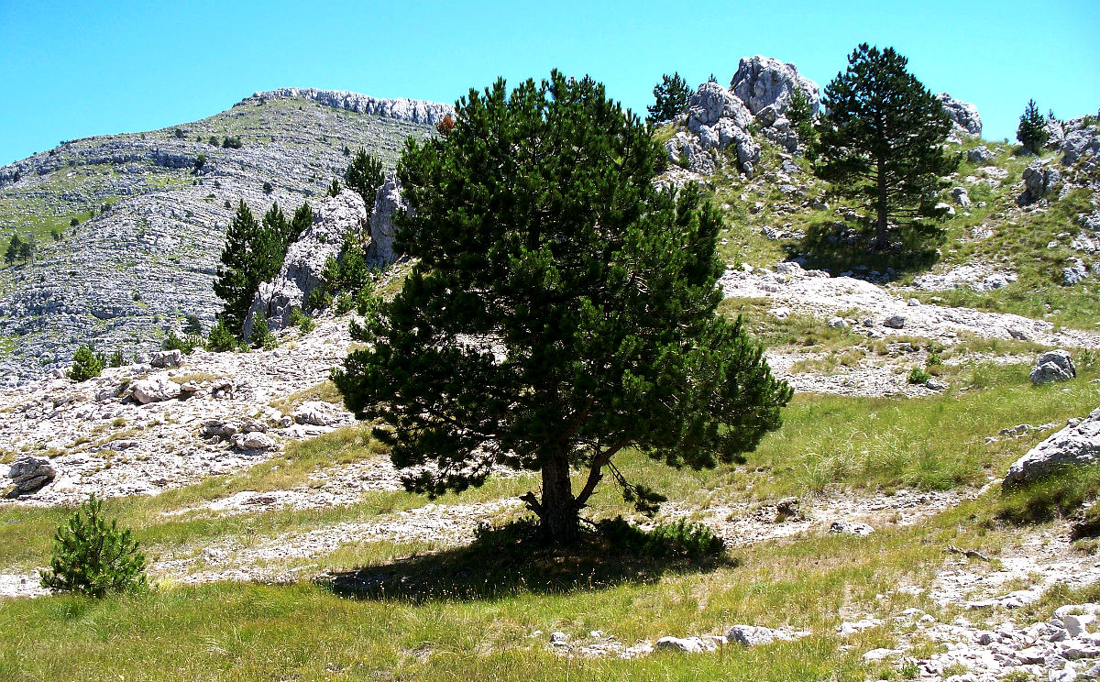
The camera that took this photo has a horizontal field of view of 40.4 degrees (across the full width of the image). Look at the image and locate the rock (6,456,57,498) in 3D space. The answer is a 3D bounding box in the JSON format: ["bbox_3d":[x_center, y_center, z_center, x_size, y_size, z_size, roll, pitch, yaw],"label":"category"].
[{"bbox_3d":[-9.024,2.354,26.000,0.894,0.712,0.715,0,2,0],"label":"rock"}]

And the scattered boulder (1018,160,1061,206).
[{"bbox_3d":[15.048,-4.870,46.000,1.327,1.412,1.062,-1,-2,18],"label":"scattered boulder"}]

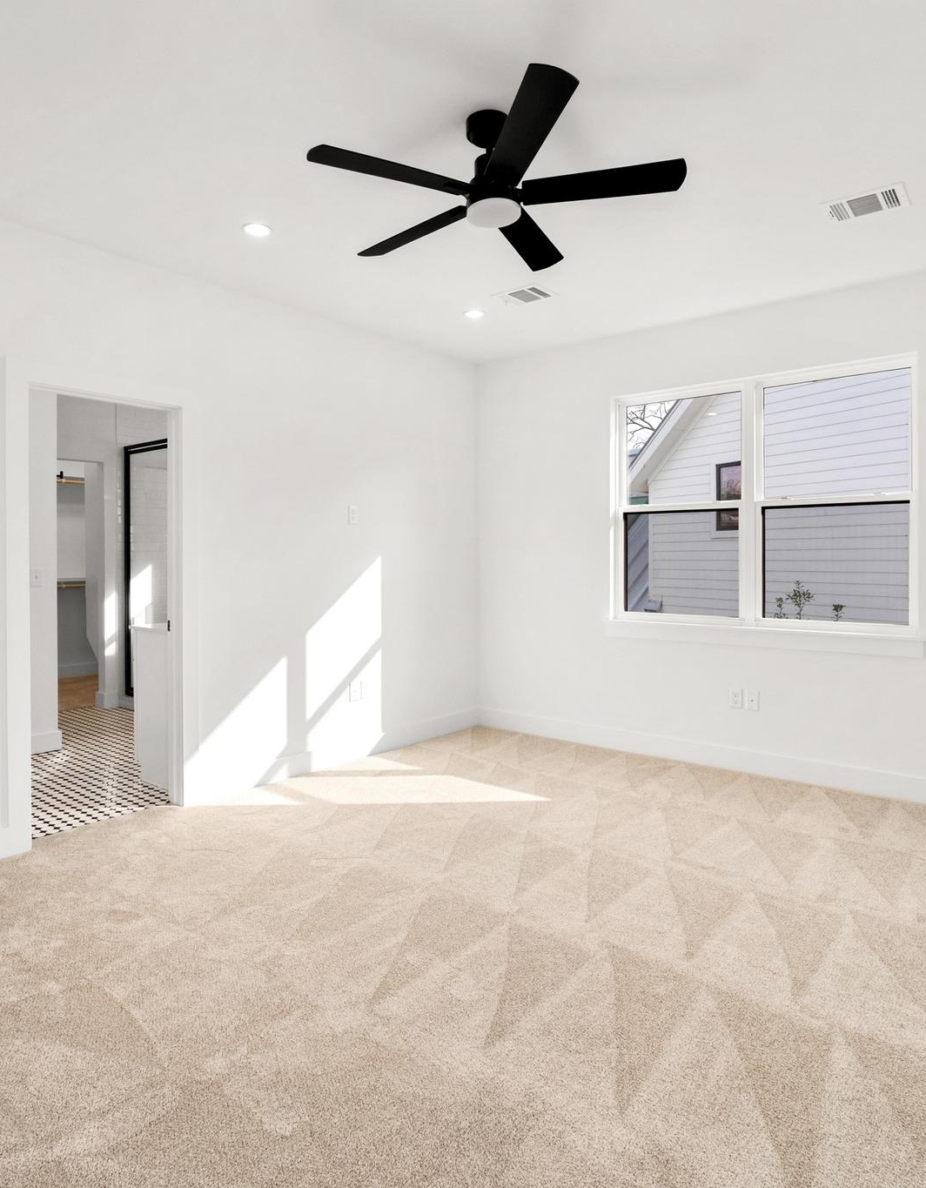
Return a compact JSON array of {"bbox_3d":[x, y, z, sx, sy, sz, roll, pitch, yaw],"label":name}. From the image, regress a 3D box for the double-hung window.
[{"bbox_3d":[1.687,-0.491,4.448,1.840,1.600,0.080,2,3,40],"label":"double-hung window"}]

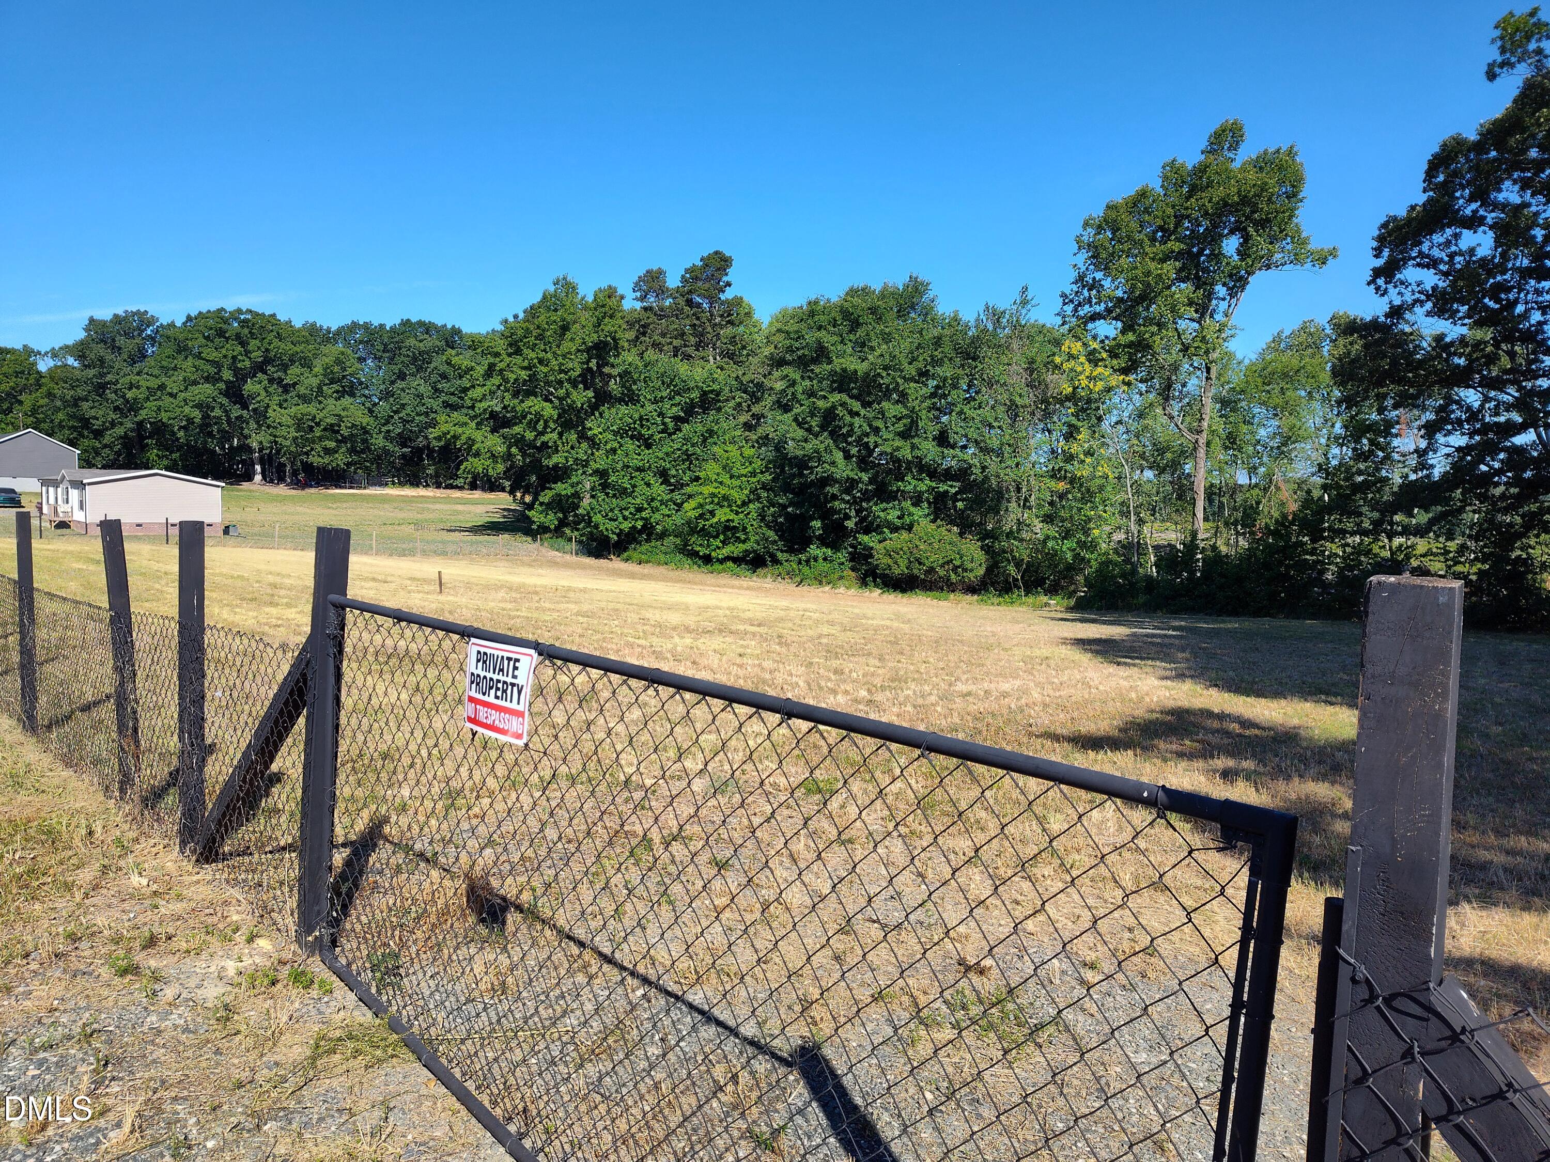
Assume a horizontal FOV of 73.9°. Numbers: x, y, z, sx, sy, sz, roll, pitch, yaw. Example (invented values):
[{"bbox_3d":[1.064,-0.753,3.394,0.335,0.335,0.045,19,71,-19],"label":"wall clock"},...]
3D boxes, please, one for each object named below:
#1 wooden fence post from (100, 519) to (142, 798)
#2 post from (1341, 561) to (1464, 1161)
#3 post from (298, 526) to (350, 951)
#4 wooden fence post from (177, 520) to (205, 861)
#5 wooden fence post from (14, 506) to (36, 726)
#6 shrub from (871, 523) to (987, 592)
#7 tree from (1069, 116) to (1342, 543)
[{"bbox_3d":[-3.498,0.422,5.516,0.090,1.484,0.090,-6,7,-45],"label":"wooden fence post"},{"bbox_3d":[0.754,0.767,1.290,0.092,1.533,0.092,4,5,37],"label":"post"},{"bbox_3d":[-1.616,0.567,3.707,0.097,1.513,0.097,1,4,-45],"label":"post"},{"bbox_3d":[-2.660,0.484,4.700,0.093,1.502,0.093,-1,5,-45],"label":"wooden fence post"},{"bbox_3d":[-5.099,0.280,7.021,0.088,1.498,0.088,-3,6,-45],"label":"wooden fence post"},{"bbox_3d":[3.360,-0.489,22.500,2.500,1.600,2.300,2,4,9],"label":"shrub"},{"bbox_3d":[10.791,-5.831,26.900,7.000,12.154,6.600,2,4,17],"label":"tree"}]

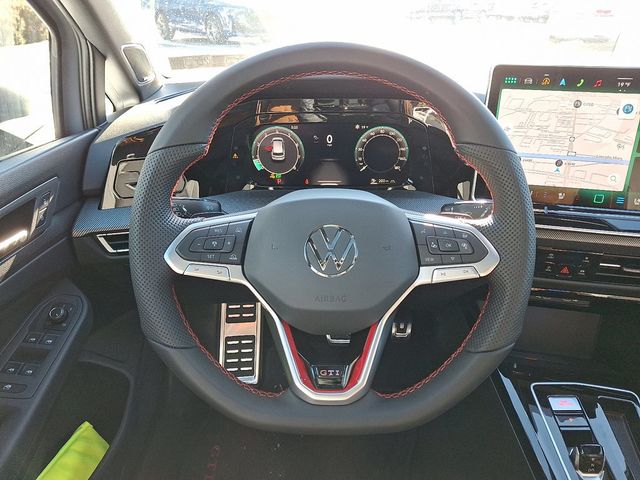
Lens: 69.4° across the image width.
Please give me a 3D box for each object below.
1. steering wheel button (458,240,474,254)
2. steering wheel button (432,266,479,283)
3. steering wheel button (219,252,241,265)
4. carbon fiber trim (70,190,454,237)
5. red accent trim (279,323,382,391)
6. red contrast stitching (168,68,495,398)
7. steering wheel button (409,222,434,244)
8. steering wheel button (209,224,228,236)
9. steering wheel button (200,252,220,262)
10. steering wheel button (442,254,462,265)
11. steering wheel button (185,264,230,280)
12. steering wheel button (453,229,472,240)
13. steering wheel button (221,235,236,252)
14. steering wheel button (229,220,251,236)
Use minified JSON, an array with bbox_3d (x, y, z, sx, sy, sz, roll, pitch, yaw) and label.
[{"bbox_3d":[0.136,0.007,0.429,0.015,0.013,0.006,0,2,0],"label":"steering wheel button"},{"bbox_3d":[0.125,0.032,0.426,0.043,0.013,0.007,-5,0,0],"label":"steering wheel button"},{"bbox_3d":[-0.082,0.017,0.426,0.020,0.010,0.006,3,0,0],"label":"steering wheel button"},{"bbox_3d":[-0.045,-0.035,0.620,0.510,0.032,0.115,0,27,0],"label":"carbon fiber trim"},{"bbox_3d":[0.010,0.108,0.428,0.089,0.066,0.018,0,0,0],"label":"red accent trim"},{"bbox_3d":[0.012,-0.005,0.432,0.298,0.300,0.030,0,2,0],"label":"red contrast stitching"},{"bbox_3d":[0.096,-0.006,0.429,0.022,0.019,0.006,3,2,0],"label":"steering wheel button"},{"bbox_3d":[-0.093,-0.009,0.426,0.018,0.011,0.006,-6,0,0],"label":"steering wheel button"},{"bbox_3d":[-0.101,0.016,0.426,0.018,0.009,0.006,3,0,0],"label":"steering wheel button"},{"bbox_3d":[0.123,0.018,0.428,0.019,0.009,0.006,-3,2,0],"label":"steering wheel button"},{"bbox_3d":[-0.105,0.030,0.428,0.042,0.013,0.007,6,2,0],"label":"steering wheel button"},{"bbox_3d":[0.133,-0.005,0.429,0.018,0.011,0.006,5,2,0],"label":"steering wheel button"},{"bbox_3d":[-0.084,0.004,0.429,0.014,0.017,0.006,0,2,0],"label":"steering wheel button"},{"bbox_3d":[-0.074,-0.010,0.426,0.020,0.013,0.006,-5,0,0],"label":"steering wheel button"}]

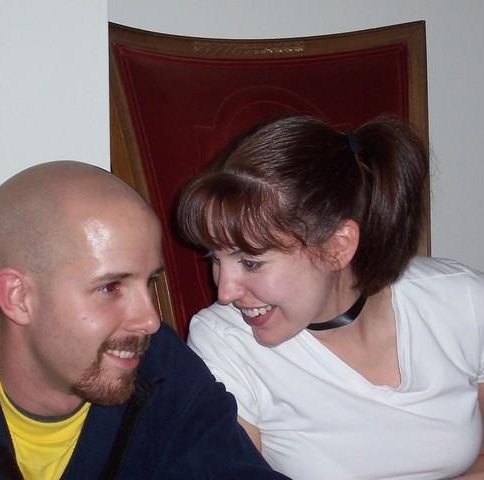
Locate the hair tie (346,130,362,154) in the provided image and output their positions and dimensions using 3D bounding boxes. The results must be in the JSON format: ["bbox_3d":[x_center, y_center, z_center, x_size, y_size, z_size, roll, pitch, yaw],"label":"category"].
[{"bbox_3d":[0.129,-0.111,1.500,0.013,0.033,0.033,-21,10,-30],"label":"hair tie"}]

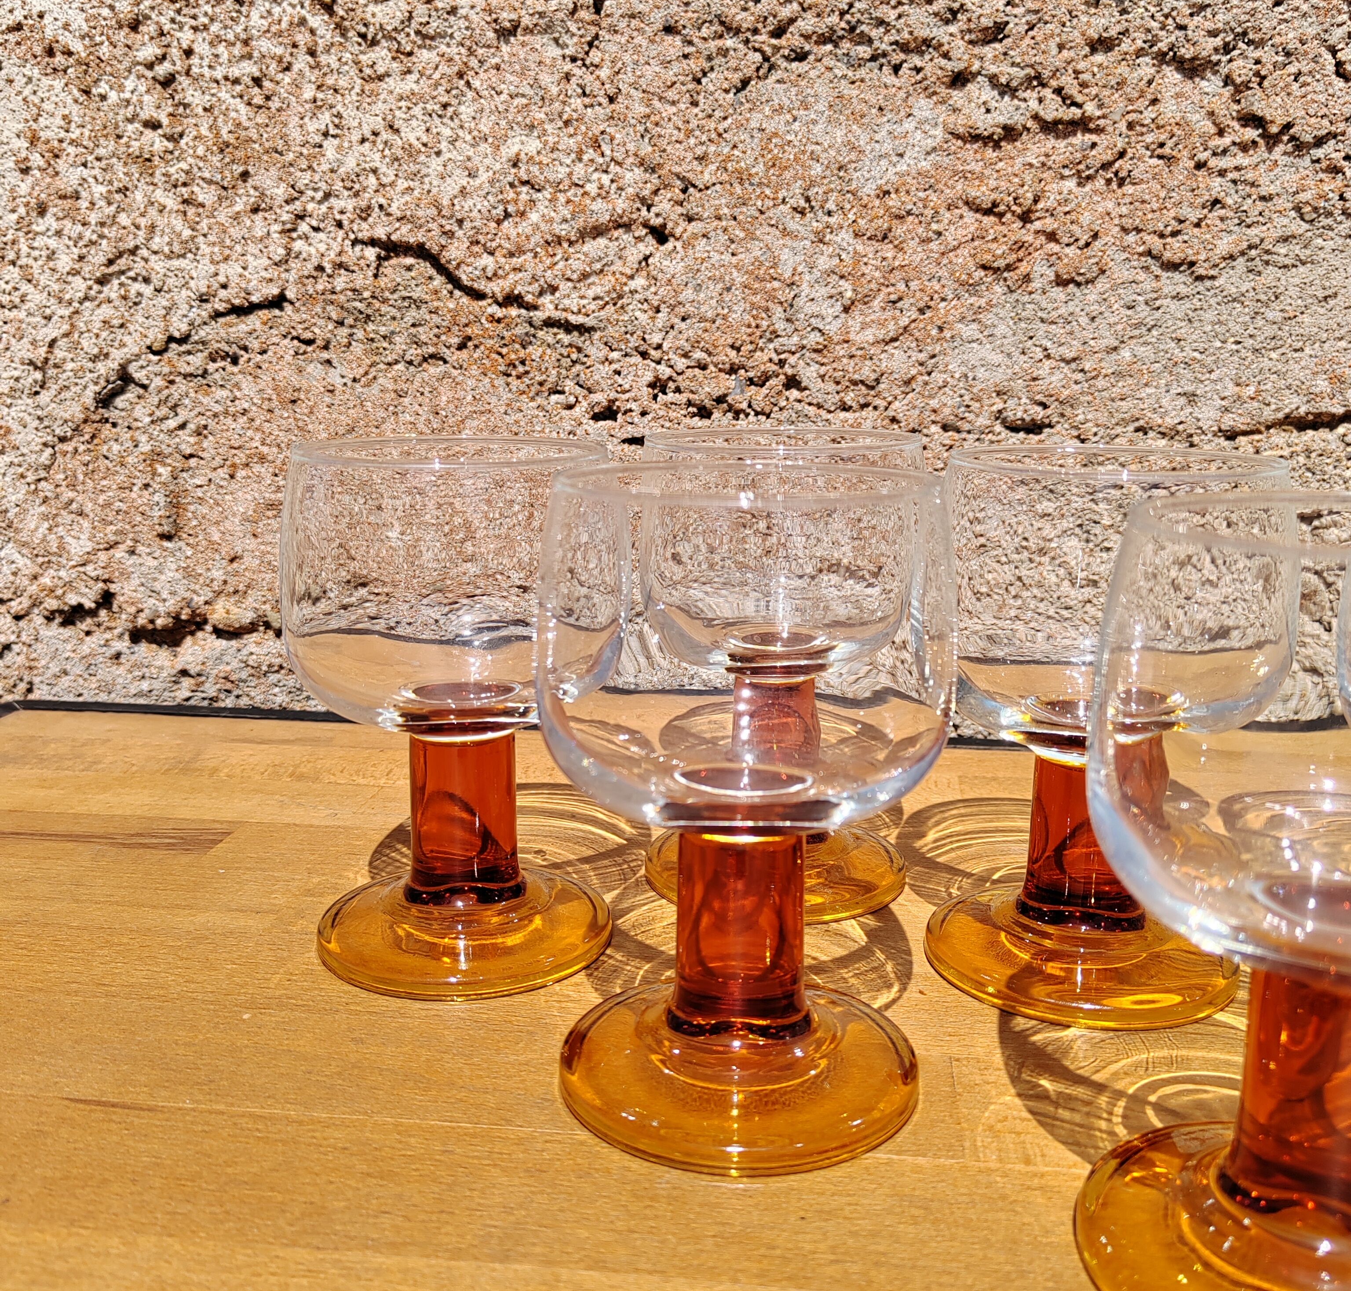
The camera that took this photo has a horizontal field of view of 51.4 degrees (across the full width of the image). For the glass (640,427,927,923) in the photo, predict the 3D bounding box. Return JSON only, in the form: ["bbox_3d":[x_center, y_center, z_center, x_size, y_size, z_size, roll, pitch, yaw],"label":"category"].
[{"bbox_3d":[0.026,0.006,0.358,0.075,0.117,0.075,0,13,0],"label":"glass"}]

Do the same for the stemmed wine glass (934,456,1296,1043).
[{"bbox_3d":[0.092,0.018,0.308,0.075,0.117,0.075,0,13,0],"label":"stemmed wine glass"}]

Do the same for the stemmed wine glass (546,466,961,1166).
[{"bbox_3d":[0.012,0.029,0.258,0.075,0.117,0.075,0,13,0],"label":"stemmed wine glass"}]

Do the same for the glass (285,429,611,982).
[{"bbox_3d":[-0.049,0.015,0.319,0.075,0.117,0.075,0,13,0],"label":"glass"}]

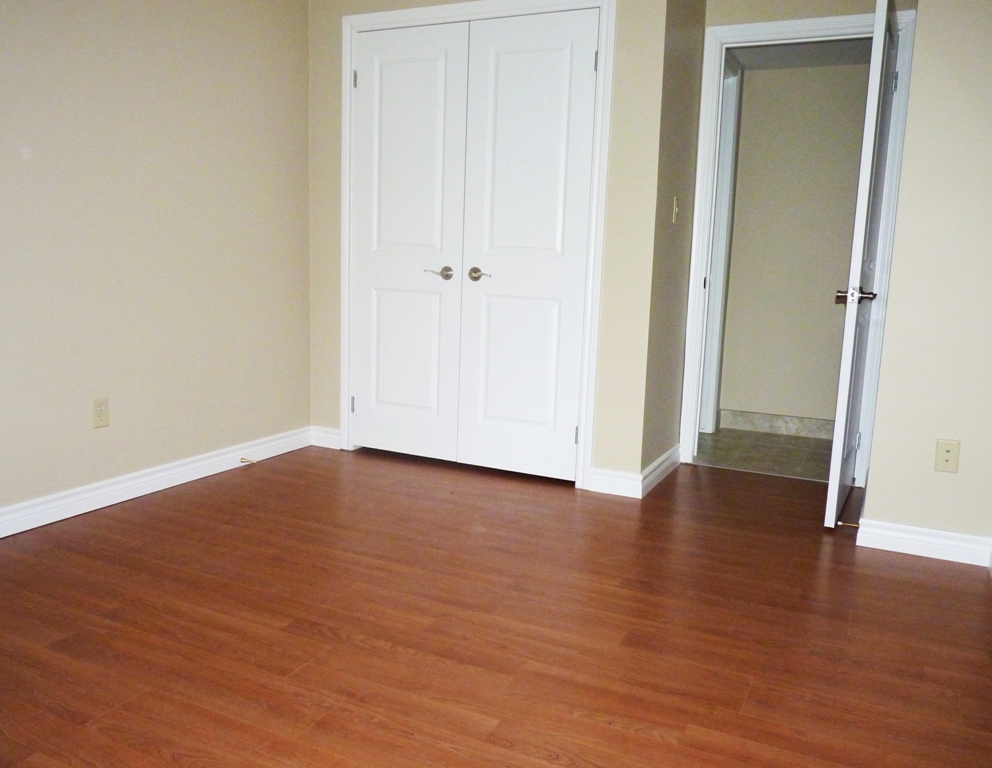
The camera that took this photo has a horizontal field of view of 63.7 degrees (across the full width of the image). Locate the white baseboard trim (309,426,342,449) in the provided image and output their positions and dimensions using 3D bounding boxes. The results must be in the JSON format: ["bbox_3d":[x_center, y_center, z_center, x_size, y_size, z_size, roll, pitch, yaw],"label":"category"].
[{"bbox_3d":[-0.896,0.285,4.216,0.186,0.105,0.018,6,10,25],"label":"white baseboard trim"}]

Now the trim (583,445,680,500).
[{"bbox_3d":[0.694,0.393,3.859,0.239,0.103,0.740,6,10,25],"label":"trim"}]

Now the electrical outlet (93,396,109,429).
[{"bbox_3d":[-1.527,0.113,3.088,0.009,0.113,0.069,6,10,25],"label":"electrical outlet"}]

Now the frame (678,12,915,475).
[{"bbox_3d":[1.406,-0.612,3.856,0.890,2.138,0.125,6,10,25],"label":"frame"}]

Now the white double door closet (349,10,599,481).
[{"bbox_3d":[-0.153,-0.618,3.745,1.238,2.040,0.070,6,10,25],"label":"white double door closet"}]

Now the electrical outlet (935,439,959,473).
[{"bbox_3d":[1.598,0.256,2.823,0.070,0.116,0.009,6,10,25],"label":"electrical outlet"}]

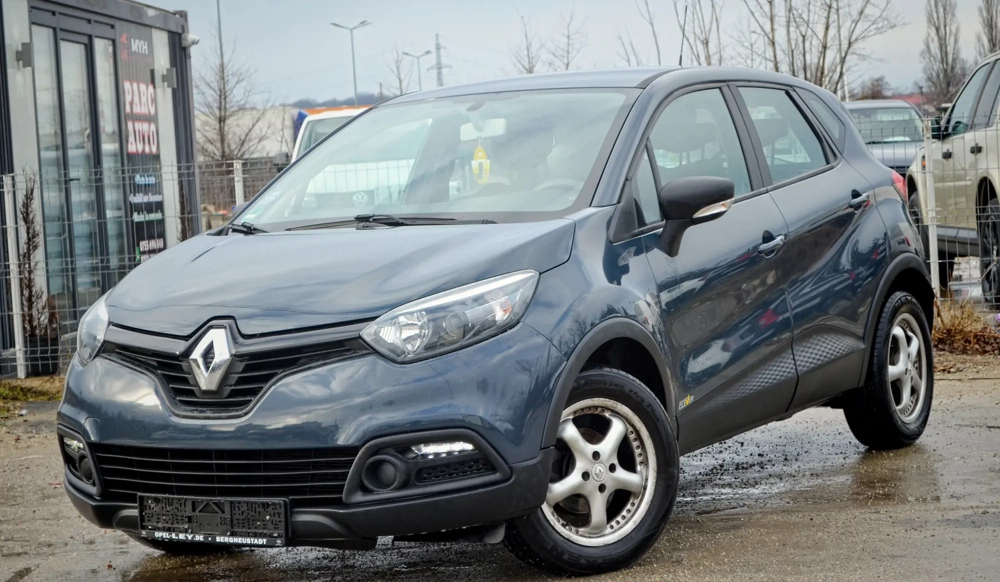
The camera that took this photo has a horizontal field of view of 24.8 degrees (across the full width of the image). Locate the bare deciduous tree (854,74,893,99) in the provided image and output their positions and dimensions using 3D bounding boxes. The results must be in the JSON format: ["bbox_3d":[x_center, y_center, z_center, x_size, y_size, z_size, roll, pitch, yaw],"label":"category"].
[{"bbox_3d":[29.746,-14.575,180.162,3.089,5.164,3.089,-2,4,30],"label":"bare deciduous tree"}]

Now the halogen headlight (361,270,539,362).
[{"bbox_3d":[-0.129,0.084,6.452,0.360,0.230,0.460,-2,4,30],"label":"halogen headlight"}]

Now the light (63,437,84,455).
[{"bbox_3d":[-1.320,0.476,7.048,0.050,0.050,0.170,-6,4,-35],"label":"light"}]

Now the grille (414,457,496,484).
[{"bbox_3d":[-0.120,0.501,6.343,0.225,0.065,0.045,-3,4,5],"label":"grille"}]

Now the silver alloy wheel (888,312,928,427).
[{"bbox_3d":[1.546,0.309,9.055,0.180,0.440,0.440,-2,4,30],"label":"silver alloy wheel"}]

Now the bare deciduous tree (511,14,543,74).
[{"bbox_3d":[0.883,-4.933,60.150,1.300,4.860,1.300,-4,4,0],"label":"bare deciduous tree"}]

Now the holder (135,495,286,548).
[{"bbox_3d":[-0.824,0.657,6.536,0.530,0.133,0.030,-2,4,31],"label":"holder"}]

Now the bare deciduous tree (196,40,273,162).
[{"bbox_3d":[-7.075,-4.340,60.144,2.508,4.565,2.508,-2,4,30],"label":"bare deciduous tree"}]

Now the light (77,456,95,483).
[{"bbox_3d":[-1.238,0.535,6.850,0.085,0.085,0.065,-2,4,30],"label":"light"}]

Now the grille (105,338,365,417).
[{"bbox_3d":[-0.809,0.249,6.580,0.950,0.210,0.160,-2,4,31],"label":"grille"}]

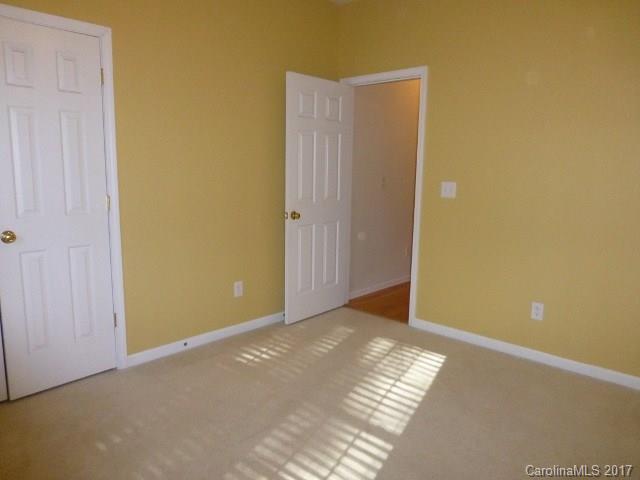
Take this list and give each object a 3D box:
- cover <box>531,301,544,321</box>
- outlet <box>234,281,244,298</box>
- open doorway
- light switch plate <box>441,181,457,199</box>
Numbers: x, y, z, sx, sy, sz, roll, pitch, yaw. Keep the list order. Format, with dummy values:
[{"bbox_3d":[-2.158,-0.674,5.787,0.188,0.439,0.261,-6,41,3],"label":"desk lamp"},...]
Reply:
[{"bbox_3d":[1.497,0.492,3.056,0.075,0.118,0.012,9,12,43],"label":"cover"},{"bbox_3d":[-0.641,0.394,3.516,0.012,0.118,0.075,9,12,43],"label":"outlet"},{"bbox_3d":[0.545,-0.355,3.929,0.885,2.110,0.135,9,12,43],"label":"open doorway"},{"bbox_3d":[0.990,-0.383,3.419,0.117,0.118,0.014,9,12,43],"label":"light switch plate"}]

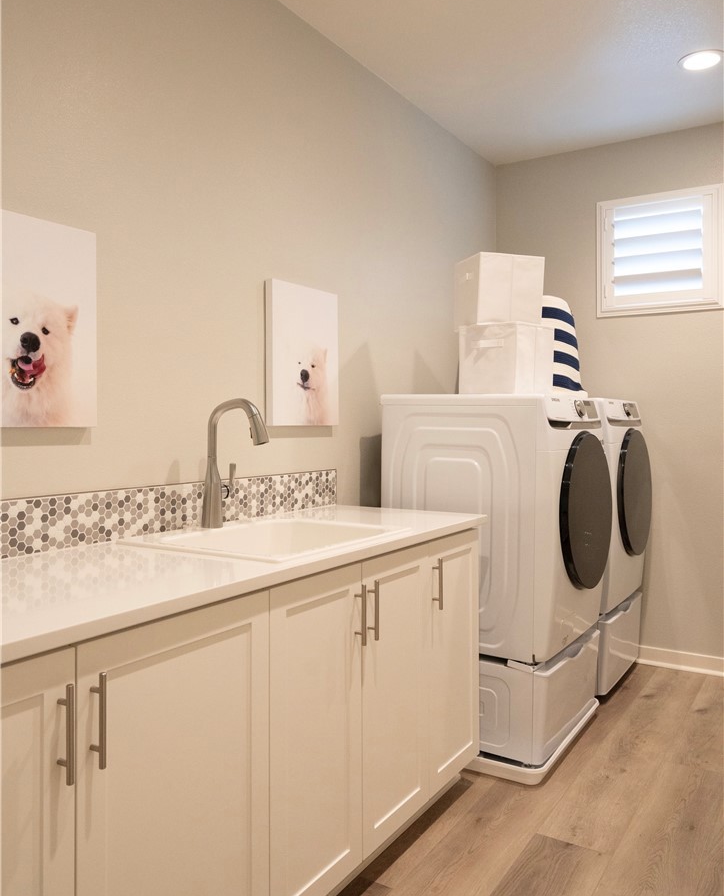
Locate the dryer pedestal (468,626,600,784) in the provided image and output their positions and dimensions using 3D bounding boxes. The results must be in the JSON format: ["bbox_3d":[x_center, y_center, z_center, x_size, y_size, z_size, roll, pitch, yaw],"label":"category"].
[{"bbox_3d":[0.526,0.951,2.973,0.720,0.390,0.745,1,2,33],"label":"dryer pedestal"}]

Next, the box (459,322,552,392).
[{"bbox_3d":[0.573,-0.340,2.888,0.262,0.277,0.277,2,2,43],"label":"box"}]

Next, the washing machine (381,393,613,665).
[{"bbox_3d":[0.559,0.277,2.939,0.745,0.964,0.686,1,2,33],"label":"washing machine"}]

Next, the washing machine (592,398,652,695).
[{"bbox_3d":[0.957,0.441,3.556,0.750,1.310,0.686,1,2,33],"label":"washing machine"}]

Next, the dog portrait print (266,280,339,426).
[{"bbox_3d":[-0.214,-0.334,2.671,0.037,0.505,0.400,1,2,33],"label":"dog portrait print"}]

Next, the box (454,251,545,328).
[{"bbox_3d":[0.552,-0.619,2.950,0.280,0.277,0.250,0,2,-18],"label":"box"}]

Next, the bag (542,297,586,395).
[{"bbox_3d":[0.826,-0.445,3.331,0.350,0.460,0.370,1,2,33],"label":"bag"}]

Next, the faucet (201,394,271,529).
[{"bbox_3d":[-0.359,0.047,2.195,0.250,0.395,0.120,1,2,33],"label":"faucet"}]

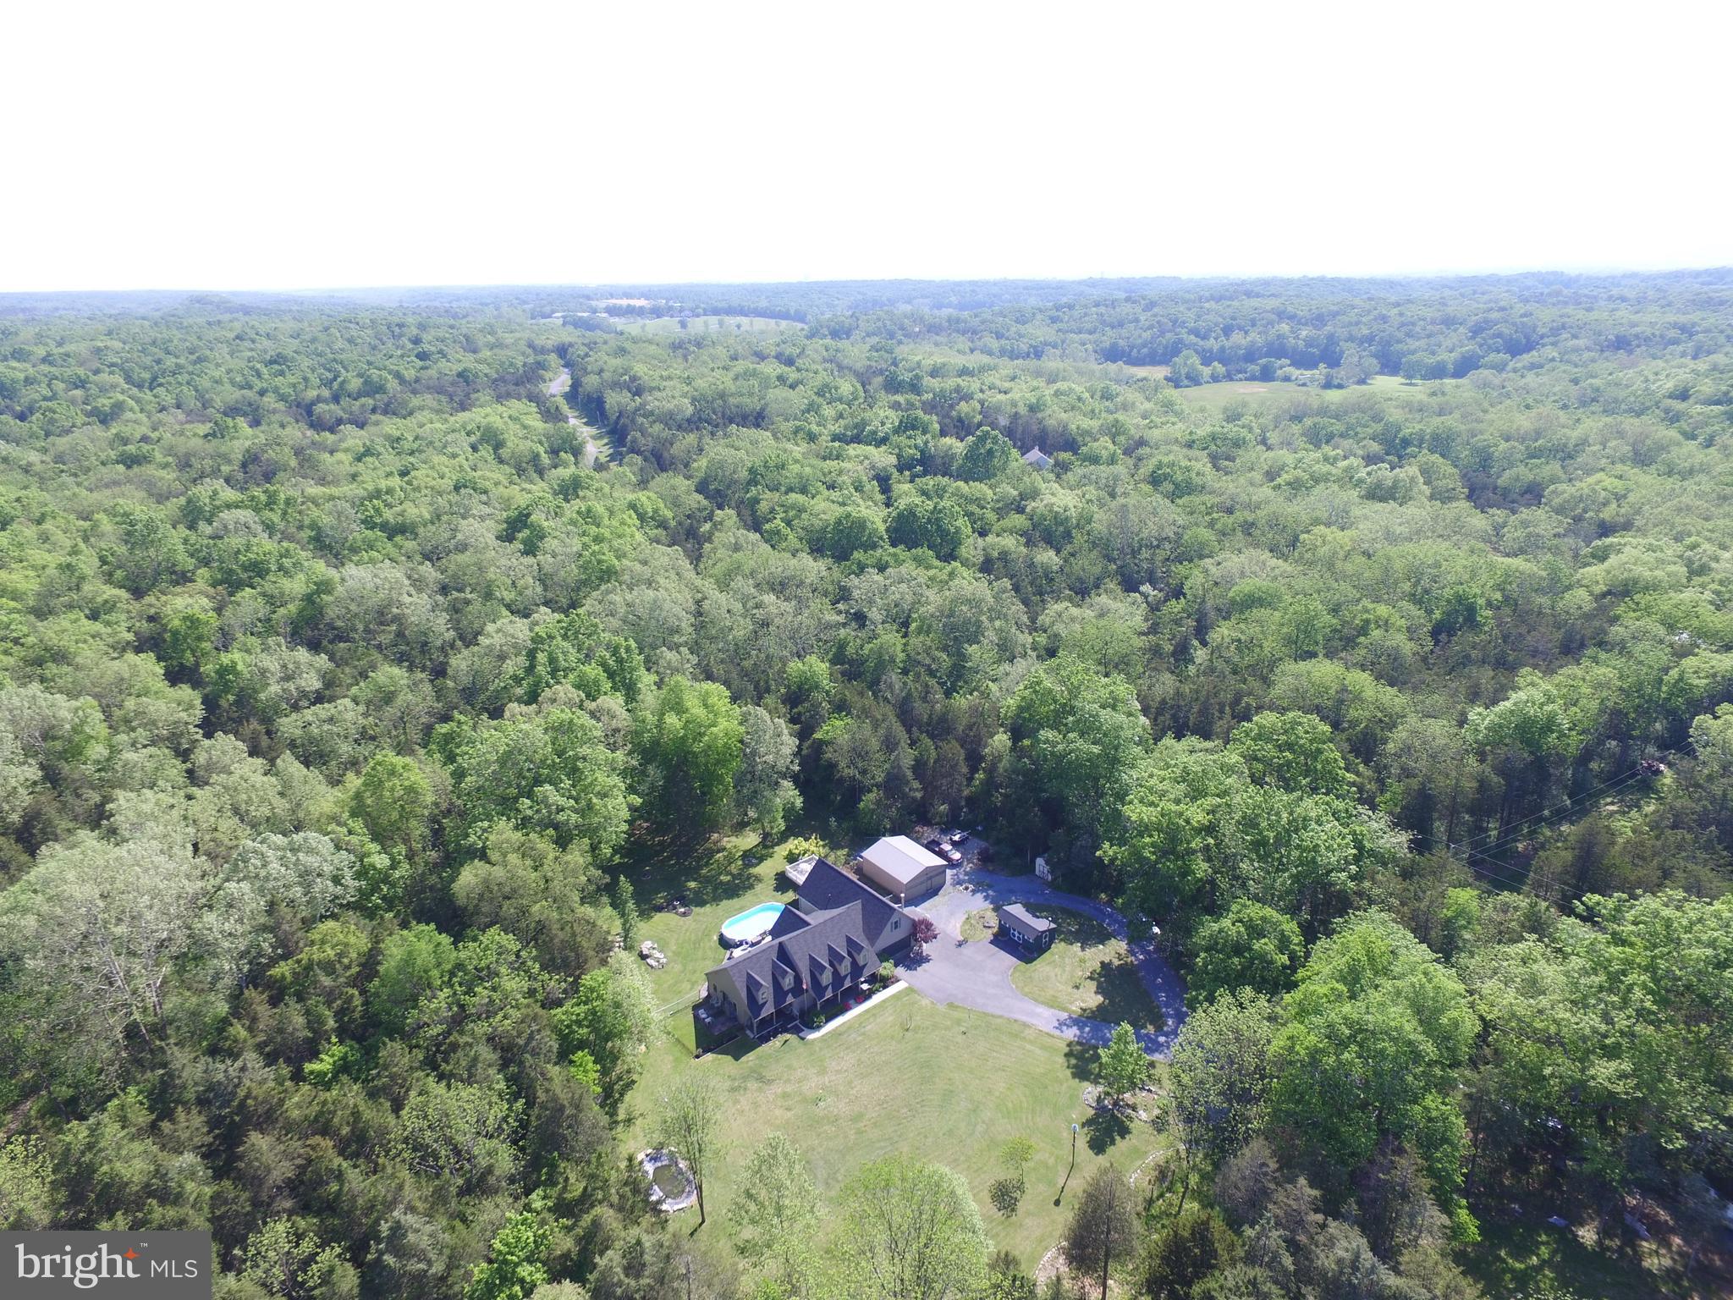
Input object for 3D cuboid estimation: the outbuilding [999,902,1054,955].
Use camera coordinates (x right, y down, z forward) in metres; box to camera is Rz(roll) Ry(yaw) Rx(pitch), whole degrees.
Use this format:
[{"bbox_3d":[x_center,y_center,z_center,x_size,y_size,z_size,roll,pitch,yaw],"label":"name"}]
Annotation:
[{"bbox_3d":[19.870,34.420,124.150,3.760,3.270,6.200,-15,25,-35],"label":"outbuilding"}]

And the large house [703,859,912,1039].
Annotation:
[{"bbox_3d":[-6.980,34.420,118.680,23.950,7.560,16.350,-17,26,-38],"label":"large house"}]

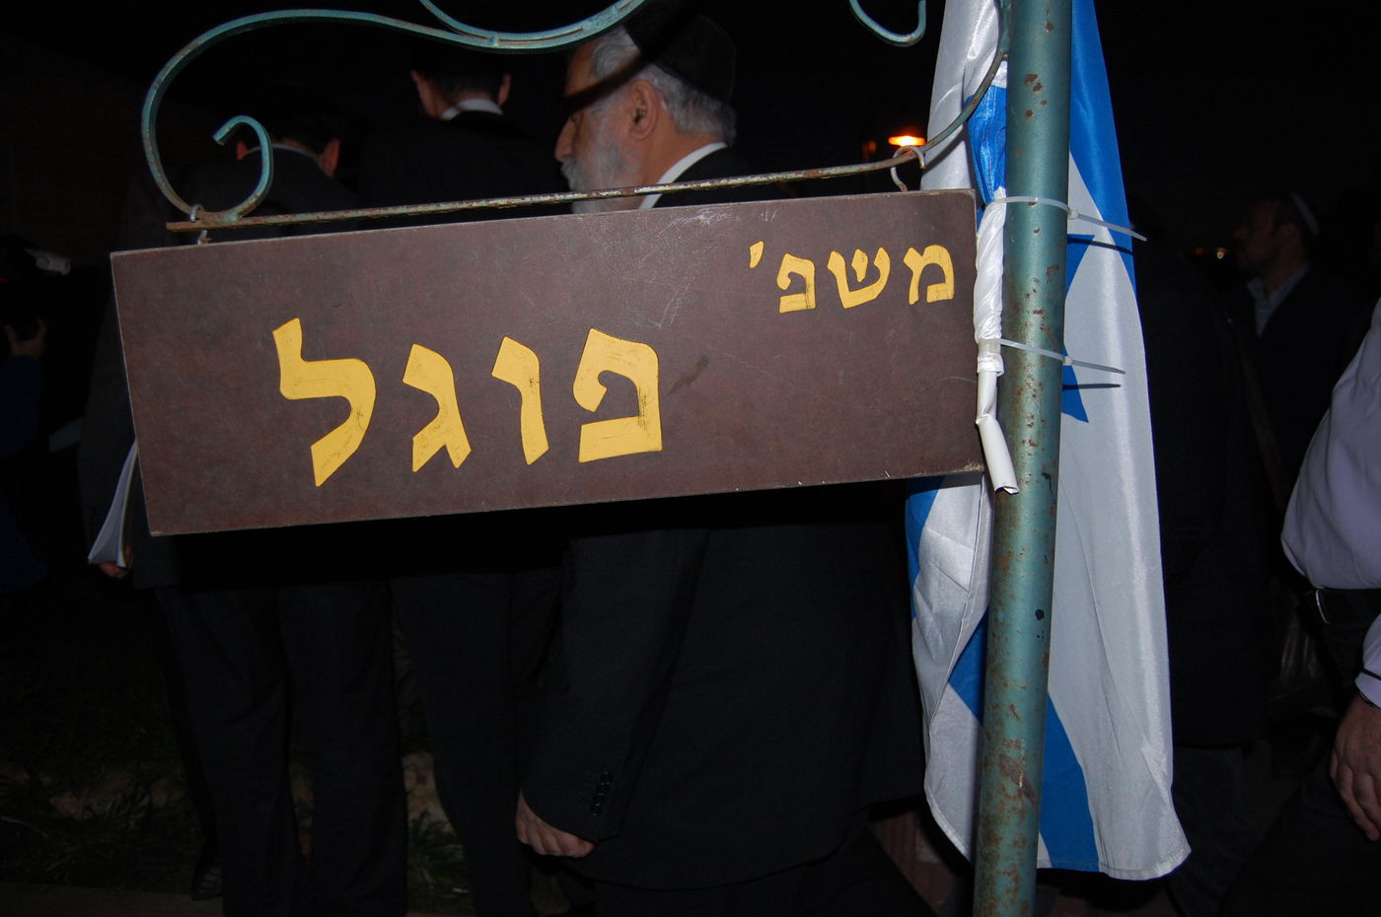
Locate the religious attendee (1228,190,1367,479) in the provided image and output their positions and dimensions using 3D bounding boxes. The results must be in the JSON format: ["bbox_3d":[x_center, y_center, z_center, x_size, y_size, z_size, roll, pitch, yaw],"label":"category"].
[{"bbox_3d":[1.780,0.065,3.097,0.340,1.700,0.520,-2,5,-13],"label":"religious attendee"}]

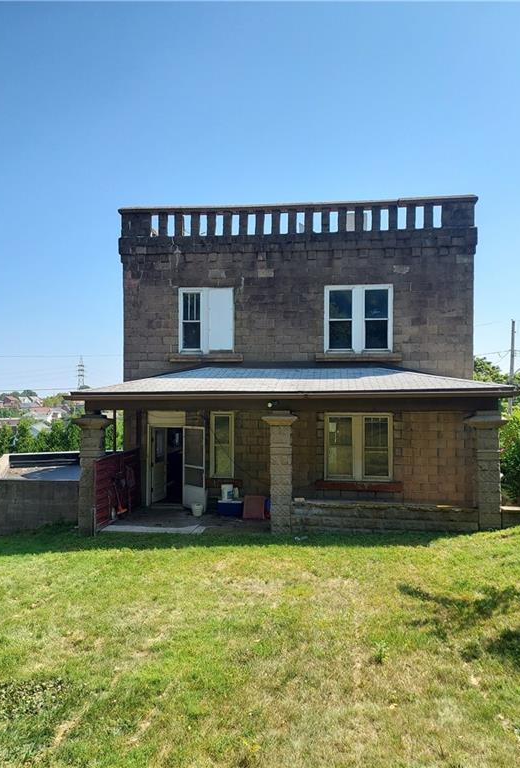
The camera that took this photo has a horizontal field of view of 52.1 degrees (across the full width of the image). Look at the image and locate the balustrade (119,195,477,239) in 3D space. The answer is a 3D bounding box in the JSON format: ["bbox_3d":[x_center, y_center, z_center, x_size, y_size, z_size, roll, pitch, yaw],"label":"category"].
[{"bbox_3d":[0.793,-4.015,13.127,8.699,0.750,0.370,0,0,6],"label":"balustrade"}]

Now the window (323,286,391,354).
[{"bbox_3d":[2.396,-1.572,12.942,1.645,1.674,0.120,0,0,6],"label":"window"}]

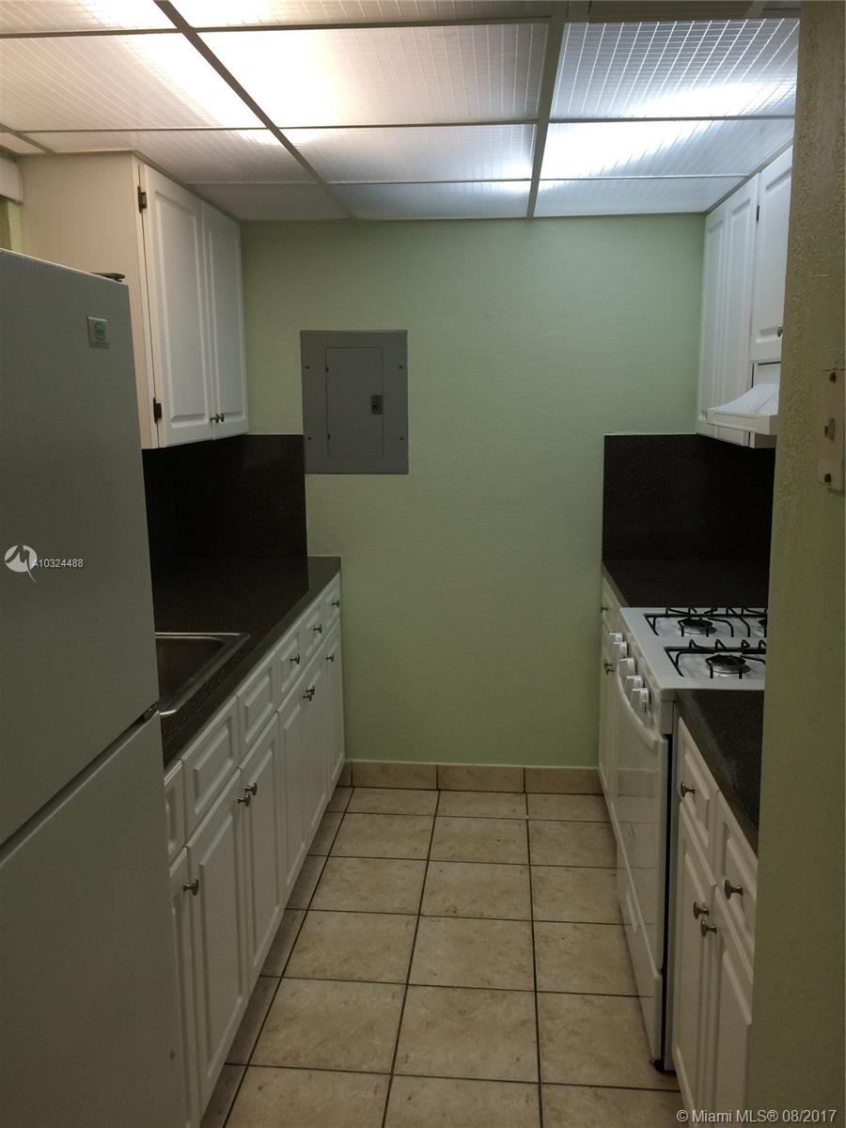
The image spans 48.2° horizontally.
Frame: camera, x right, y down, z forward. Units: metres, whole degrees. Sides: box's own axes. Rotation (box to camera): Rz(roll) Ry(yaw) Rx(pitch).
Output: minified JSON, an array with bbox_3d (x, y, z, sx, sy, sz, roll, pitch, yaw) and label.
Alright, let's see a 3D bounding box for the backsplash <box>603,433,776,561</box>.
[{"bbox_3d":[0.961,-0.231,3.366,0.634,0.452,0.023,1,10,5],"label":"backsplash"}]

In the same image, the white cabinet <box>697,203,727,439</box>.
[{"bbox_3d":[1.105,-0.792,3.094,0.312,0.737,0.325,1,10,5],"label":"white cabinet"}]

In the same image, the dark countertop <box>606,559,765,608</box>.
[{"bbox_3d":[0.930,0.084,3.038,0.631,0.051,0.777,1,10,5],"label":"dark countertop"}]

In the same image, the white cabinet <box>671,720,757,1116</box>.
[{"bbox_3d":[0.807,0.795,1.638,0.618,0.843,0.714,1,10,5],"label":"white cabinet"}]

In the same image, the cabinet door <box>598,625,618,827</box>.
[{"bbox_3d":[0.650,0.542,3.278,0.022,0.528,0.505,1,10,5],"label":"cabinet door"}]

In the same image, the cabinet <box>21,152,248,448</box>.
[{"bbox_3d":[-0.832,-0.759,2.944,0.299,0.745,0.969,1,10,5],"label":"cabinet"}]

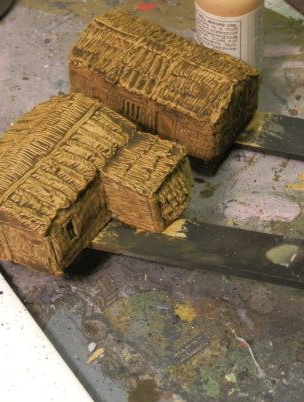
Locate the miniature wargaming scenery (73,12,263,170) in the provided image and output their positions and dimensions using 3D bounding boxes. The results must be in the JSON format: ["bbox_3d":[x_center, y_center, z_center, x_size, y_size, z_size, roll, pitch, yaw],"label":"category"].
[{"bbox_3d":[0.005,-0.044,0.339,0.061,0.028,0.030,28,60,24],"label":"miniature wargaming scenery"}]

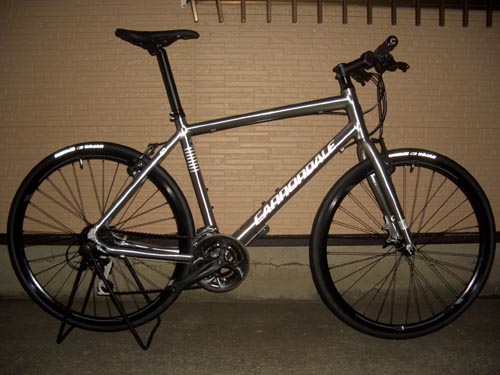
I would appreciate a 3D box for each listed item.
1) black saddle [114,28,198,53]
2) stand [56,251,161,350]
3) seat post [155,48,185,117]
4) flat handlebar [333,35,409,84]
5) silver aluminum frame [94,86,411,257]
[{"bbox_3d":[-0.312,-0.499,1.722,0.280,0.080,0.150,0,6,0],"label":"black saddle"},{"bbox_3d":[-0.510,0.373,1.844,0.315,0.345,0.280,0,6,0],"label":"stand"},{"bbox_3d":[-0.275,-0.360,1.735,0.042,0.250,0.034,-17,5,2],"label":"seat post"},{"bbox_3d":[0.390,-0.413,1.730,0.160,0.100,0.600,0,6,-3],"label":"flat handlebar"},{"bbox_3d":[0.003,-0.048,1.766,1.080,0.605,0.145,1,5,0],"label":"silver aluminum frame"}]

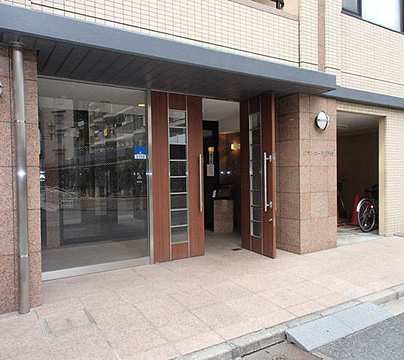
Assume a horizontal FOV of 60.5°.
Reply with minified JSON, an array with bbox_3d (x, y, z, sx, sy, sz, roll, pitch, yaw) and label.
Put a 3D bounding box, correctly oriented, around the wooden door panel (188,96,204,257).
[{"bbox_3d":[-0.092,-0.042,5.101,0.254,2.330,0.045,-1,1,-31],"label":"wooden door panel"}]

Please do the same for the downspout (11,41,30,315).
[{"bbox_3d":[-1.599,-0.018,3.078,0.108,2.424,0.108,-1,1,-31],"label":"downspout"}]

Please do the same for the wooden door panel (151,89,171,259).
[{"bbox_3d":[-0.575,-0.032,4.806,0.243,2.336,0.045,-1,1,-31],"label":"wooden door panel"}]

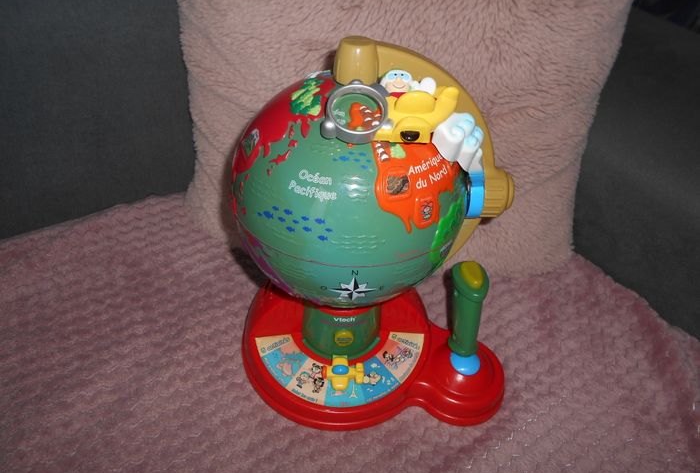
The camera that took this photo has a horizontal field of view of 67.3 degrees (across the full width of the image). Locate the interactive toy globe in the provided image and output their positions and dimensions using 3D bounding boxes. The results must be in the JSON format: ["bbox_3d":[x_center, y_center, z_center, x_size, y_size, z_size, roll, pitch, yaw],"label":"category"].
[{"bbox_3d":[0.028,-0.011,0.486,0.286,0.341,0.221,-1,42,-4],"label":"interactive toy globe"}]

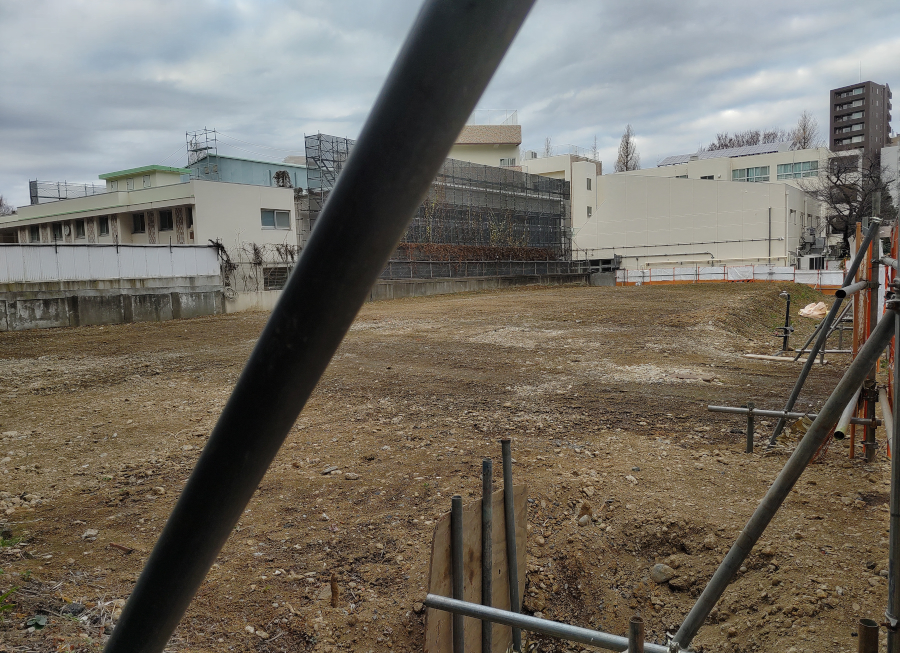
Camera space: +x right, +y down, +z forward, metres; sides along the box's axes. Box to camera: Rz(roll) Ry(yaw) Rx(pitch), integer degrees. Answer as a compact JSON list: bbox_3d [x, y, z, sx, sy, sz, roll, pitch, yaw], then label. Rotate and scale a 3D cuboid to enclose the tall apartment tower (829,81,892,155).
[{"bbox_3d":[105.128,-40.012,173.737,10.000,41.500,9.800,-6,6,-31],"label":"tall apartment tower"}]

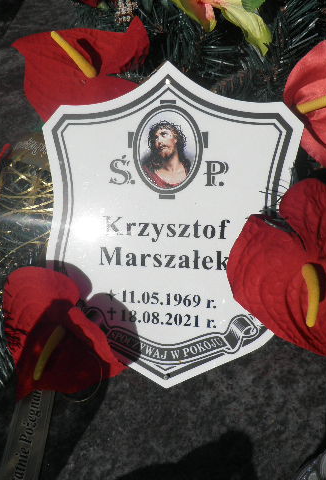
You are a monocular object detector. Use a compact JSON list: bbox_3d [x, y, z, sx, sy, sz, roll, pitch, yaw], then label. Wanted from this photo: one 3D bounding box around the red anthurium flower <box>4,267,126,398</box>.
[{"bbox_3d":[-0.089,0.080,0.390,0.105,0.055,0.115,33,108,4],"label":"red anthurium flower"}]

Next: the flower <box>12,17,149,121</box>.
[{"bbox_3d":[-0.079,-0.168,0.445,0.135,0.055,0.120,10,70,16],"label":"flower"}]

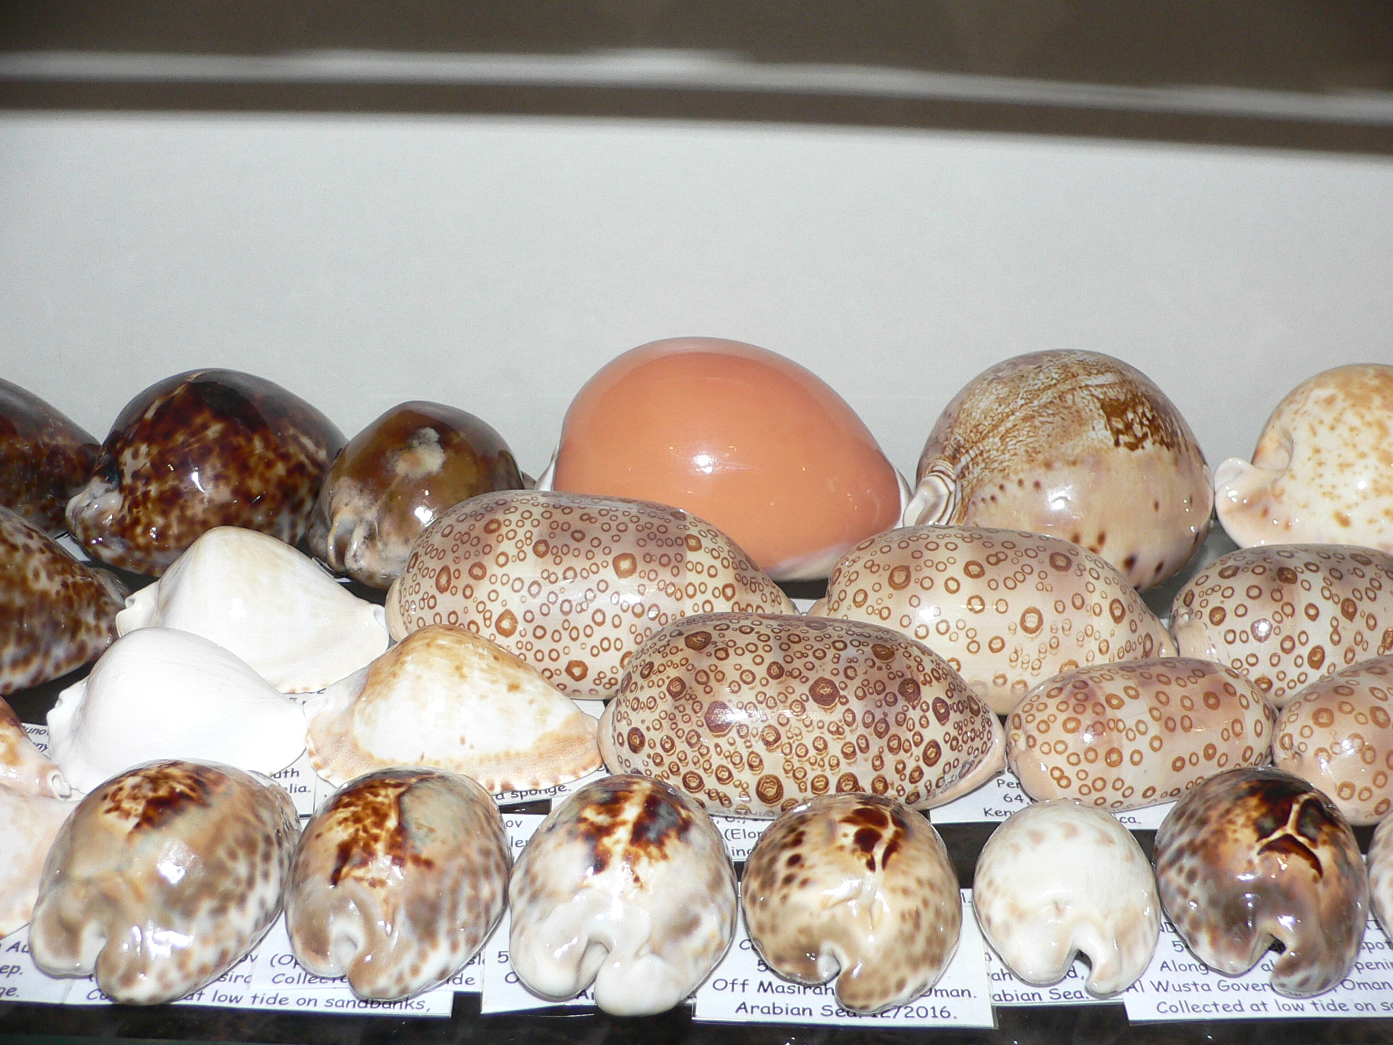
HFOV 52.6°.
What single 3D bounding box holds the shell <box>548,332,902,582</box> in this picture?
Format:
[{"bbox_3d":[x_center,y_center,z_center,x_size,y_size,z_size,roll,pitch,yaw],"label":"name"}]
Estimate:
[{"bbox_3d":[0.007,-0.023,0.416,0.106,0.060,0.073,9,27,17],"label":"shell"}]

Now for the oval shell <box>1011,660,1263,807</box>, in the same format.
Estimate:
[{"bbox_3d":[0.101,0.045,0.320,0.065,0.030,0.037,-4,25,-11],"label":"oval shell"}]

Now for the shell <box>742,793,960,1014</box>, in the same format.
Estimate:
[{"bbox_3d":[0.030,0.069,0.271,0.040,0.029,0.051,3,26,6],"label":"shell"}]

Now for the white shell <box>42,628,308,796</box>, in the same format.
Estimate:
[{"bbox_3d":[-0.121,0.040,0.322,0.061,0.035,0.040,-1,26,-4],"label":"white shell"}]

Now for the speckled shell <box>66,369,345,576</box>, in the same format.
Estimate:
[{"bbox_3d":[-0.140,-0.017,0.411,0.082,0.053,0.055,-11,28,-25],"label":"speckled shell"}]

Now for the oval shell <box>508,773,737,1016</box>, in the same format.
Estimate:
[{"bbox_3d":[-0.014,0.066,0.265,0.043,0.031,0.055,3,25,2],"label":"oval shell"}]

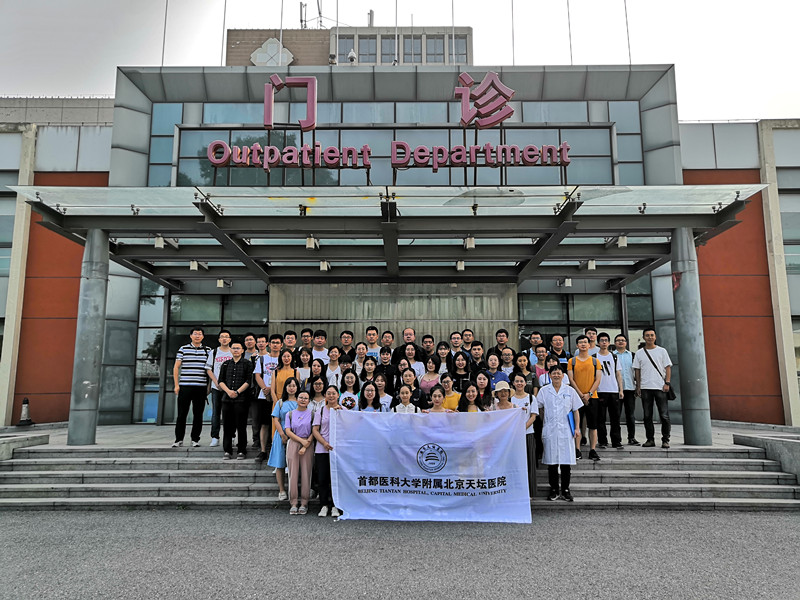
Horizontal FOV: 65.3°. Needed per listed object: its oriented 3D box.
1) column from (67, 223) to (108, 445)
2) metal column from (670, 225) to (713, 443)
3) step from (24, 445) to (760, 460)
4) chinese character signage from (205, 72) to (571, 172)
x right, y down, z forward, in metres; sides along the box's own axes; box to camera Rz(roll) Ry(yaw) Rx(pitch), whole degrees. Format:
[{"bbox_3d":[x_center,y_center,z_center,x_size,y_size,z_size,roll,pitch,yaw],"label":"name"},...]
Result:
[{"bbox_3d":[-5.091,0.602,10.257,0.404,3.515,0.404,0,-9,-1],"label":"column"},{"bbox_3d":[4.817,0.589,10.359,0.404,3.515,0.404,0,-9,-1],"label":"metal column"},{"bbox_3d":[-0.118,2.342,9.626,11.389,0.151,0.404,0,-9,-1],"label":"step"},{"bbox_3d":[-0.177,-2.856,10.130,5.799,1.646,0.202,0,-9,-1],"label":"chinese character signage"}]

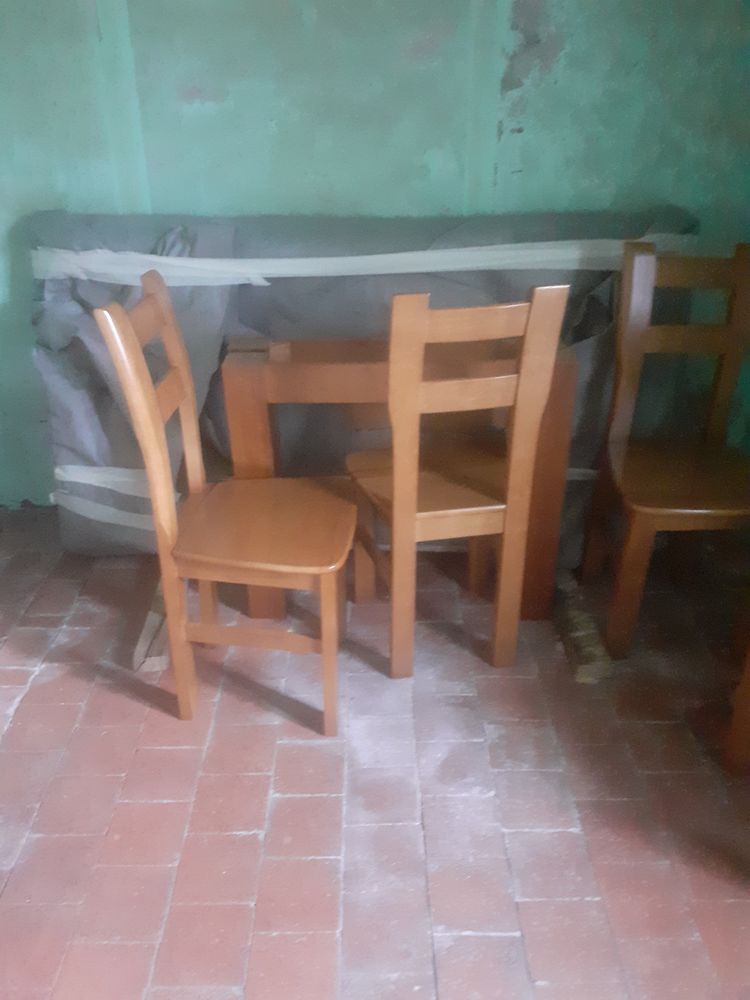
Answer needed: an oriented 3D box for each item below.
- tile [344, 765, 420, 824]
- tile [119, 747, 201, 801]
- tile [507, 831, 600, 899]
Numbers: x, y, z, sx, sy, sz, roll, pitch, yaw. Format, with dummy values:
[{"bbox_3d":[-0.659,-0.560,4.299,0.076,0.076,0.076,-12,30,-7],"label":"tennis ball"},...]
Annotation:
[{"bbox_3d":[0.017,0.637,1.672,0.156,0.016,0.150,0,28,0],"label":"tile"},{"bbox_3d":[-0.466,0.612,1.726,0.156,0.016,0.150,0,28,0],"label":"tile"},{"bbox_3d":[0.341,0.715,1.523,0.156,0.016,0.150,0,28,0],"label":"tile"}]

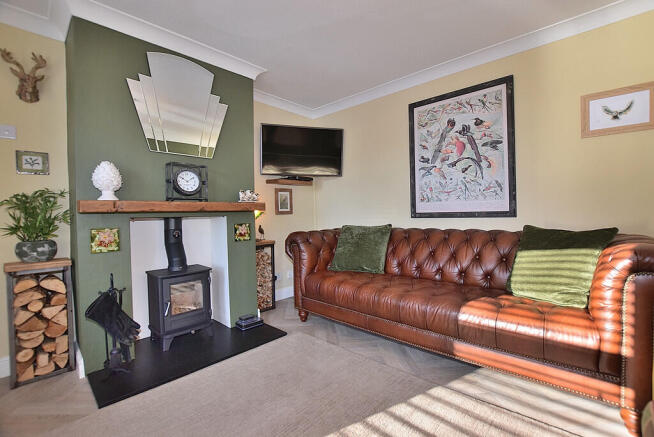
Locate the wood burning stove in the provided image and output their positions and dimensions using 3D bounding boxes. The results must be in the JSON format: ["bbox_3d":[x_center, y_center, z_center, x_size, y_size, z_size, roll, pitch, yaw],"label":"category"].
[{"bbox_3d":[-1.215,0.508,2.275,0.318,1.016,0.413,2,4,44],"label":"wood burning stove"}]

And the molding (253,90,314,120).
[{"bbox_3d":[-0.523,-1.382,3.347,0.089,0.086,1.059,2,4,44],"label":"molding"}]

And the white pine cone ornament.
[{"bbox_3d":[-1.428,-0.242,1.774,0.149,0.253,0.151,2,4,44],"label":"white pine cone ornament"}]

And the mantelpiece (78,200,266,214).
[{"bbox_3d":[-1.080,-0.093,2.150,0.149,0.074,1.296,2,4,44],"label":"mantelpiece"}]

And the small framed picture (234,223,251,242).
[{"bbox_3d":[-0.786,0.133,2.566,0.014,0.165,0.160,2,4,44],"label":"small framed picture"}]

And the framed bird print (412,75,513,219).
[{"bbox_3d":[1.178,-0.575,2.478,0.882,1.132,0.030,2,4,44],"label":"framed bird print"}]

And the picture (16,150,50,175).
[{"bbox_3d":[-2.013,-0.379,1.872,0.017,0.153,0.152,2,4,44],"label":"picture"}]

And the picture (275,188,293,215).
[{"bbox_3d":[-0.529,-0.211,3.439,0.020,0.322,0.275,2,4,44],"label":"picture"}]

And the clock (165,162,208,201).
[{"bbox_3d":[-1.079,-0.270,2.127,0.129,0.275,0.254,2,4,44],"label":"clock"}]

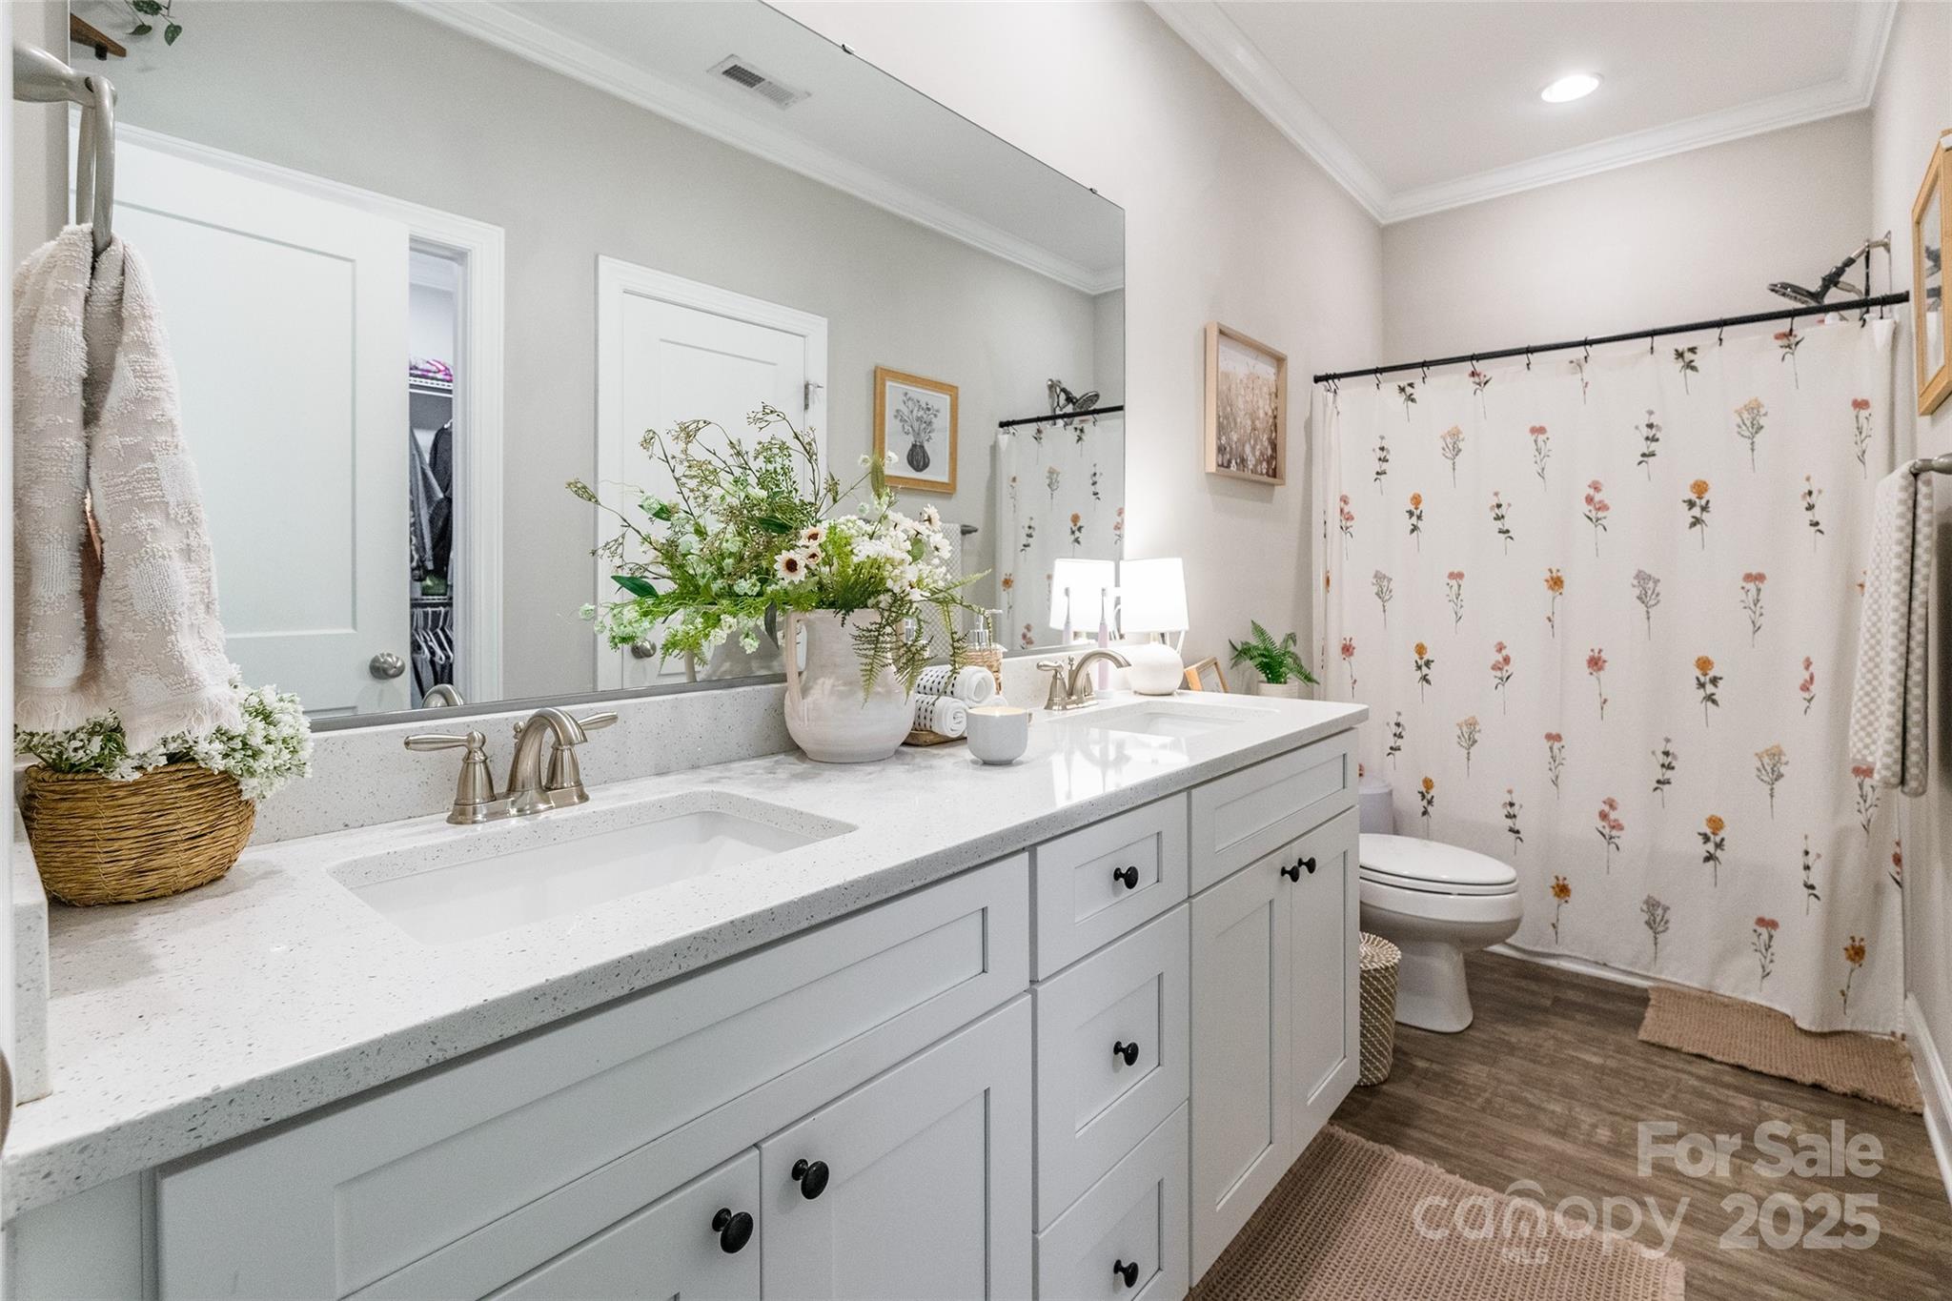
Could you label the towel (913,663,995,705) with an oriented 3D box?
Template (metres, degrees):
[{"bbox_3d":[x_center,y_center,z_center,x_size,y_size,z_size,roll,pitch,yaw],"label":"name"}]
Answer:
[{"bbox_3d":[-0.055,0.050,1.569,0.190,0.073,0.078,4,6,42],"label":"towel"}]

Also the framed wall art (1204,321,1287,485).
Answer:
[{"bbox_3d":[0.866,-0.776,2.759,0.045,0.435,0.490,4,6,42],"label":"framed wall art"}]

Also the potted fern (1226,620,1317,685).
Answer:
[{"bbox_3d":[0.928,0.052,2.691,0.235,0.290,0.240,4,6,42],"label":"potted fern"}]

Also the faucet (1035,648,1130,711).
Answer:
[{"bbox_3d":[0.256,0.059,1.915,0.158,0.128,0.245,4,6,42],"label":"faucet"}]

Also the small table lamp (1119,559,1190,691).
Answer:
[{"bbox_3d":[0.441,-0.064,2.150,0.170,0.330,0.170,0,5,0],"label":"small table lamp"}]

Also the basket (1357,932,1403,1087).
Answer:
[{"bbox_3d":[0.962,0.893,2.199,0.235,0.265,0.235,4,6,42],"label":"basket"}]

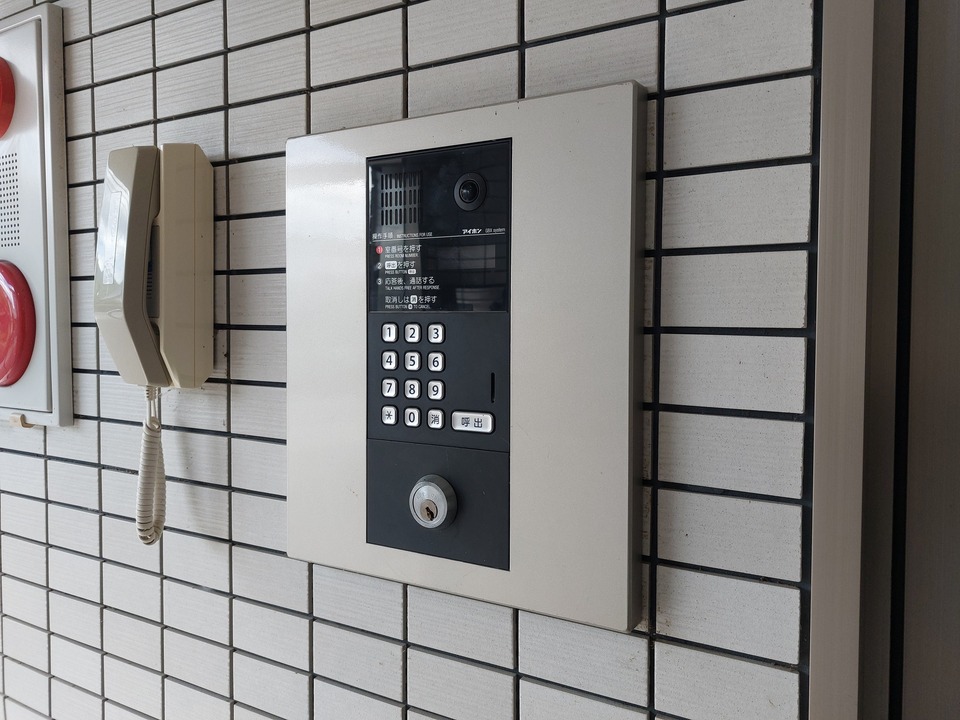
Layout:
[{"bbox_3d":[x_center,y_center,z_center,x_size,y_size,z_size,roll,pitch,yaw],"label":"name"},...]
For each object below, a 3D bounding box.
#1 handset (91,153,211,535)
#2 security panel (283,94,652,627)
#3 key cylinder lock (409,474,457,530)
[{"bbox_3d":[-0.296,-0.013,0.604,0.060,0.359,0.086,2,3,28],"label":"handset"},{"bbox_3d":[-0.025,-0.004,0.495,0.287,0.344,0.027,2,3,28],"label":"security panel"},{"bbox_3d":[-0.036,0.104,0.483,0.040,0.040,0.009,2,3,28],"label":"key cylinder lock"}]

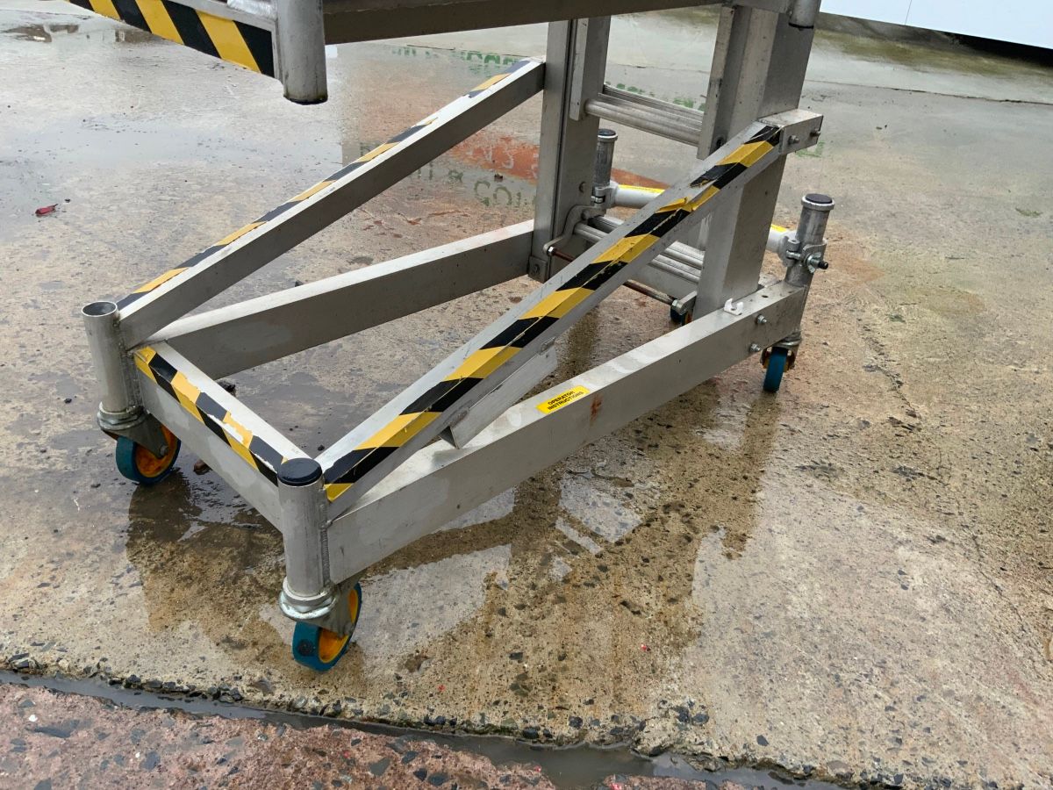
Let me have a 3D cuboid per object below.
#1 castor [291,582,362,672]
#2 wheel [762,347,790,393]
[{"bbox_3d":[-0.271,0.312,1.213,0.036,0.125,0.125,14,32,14],"label":"castor"},{"bbox_3d":[0.554,-0.067,1.951,0.036,0.125,0.125,14,32,14],"label":"wheel"}]

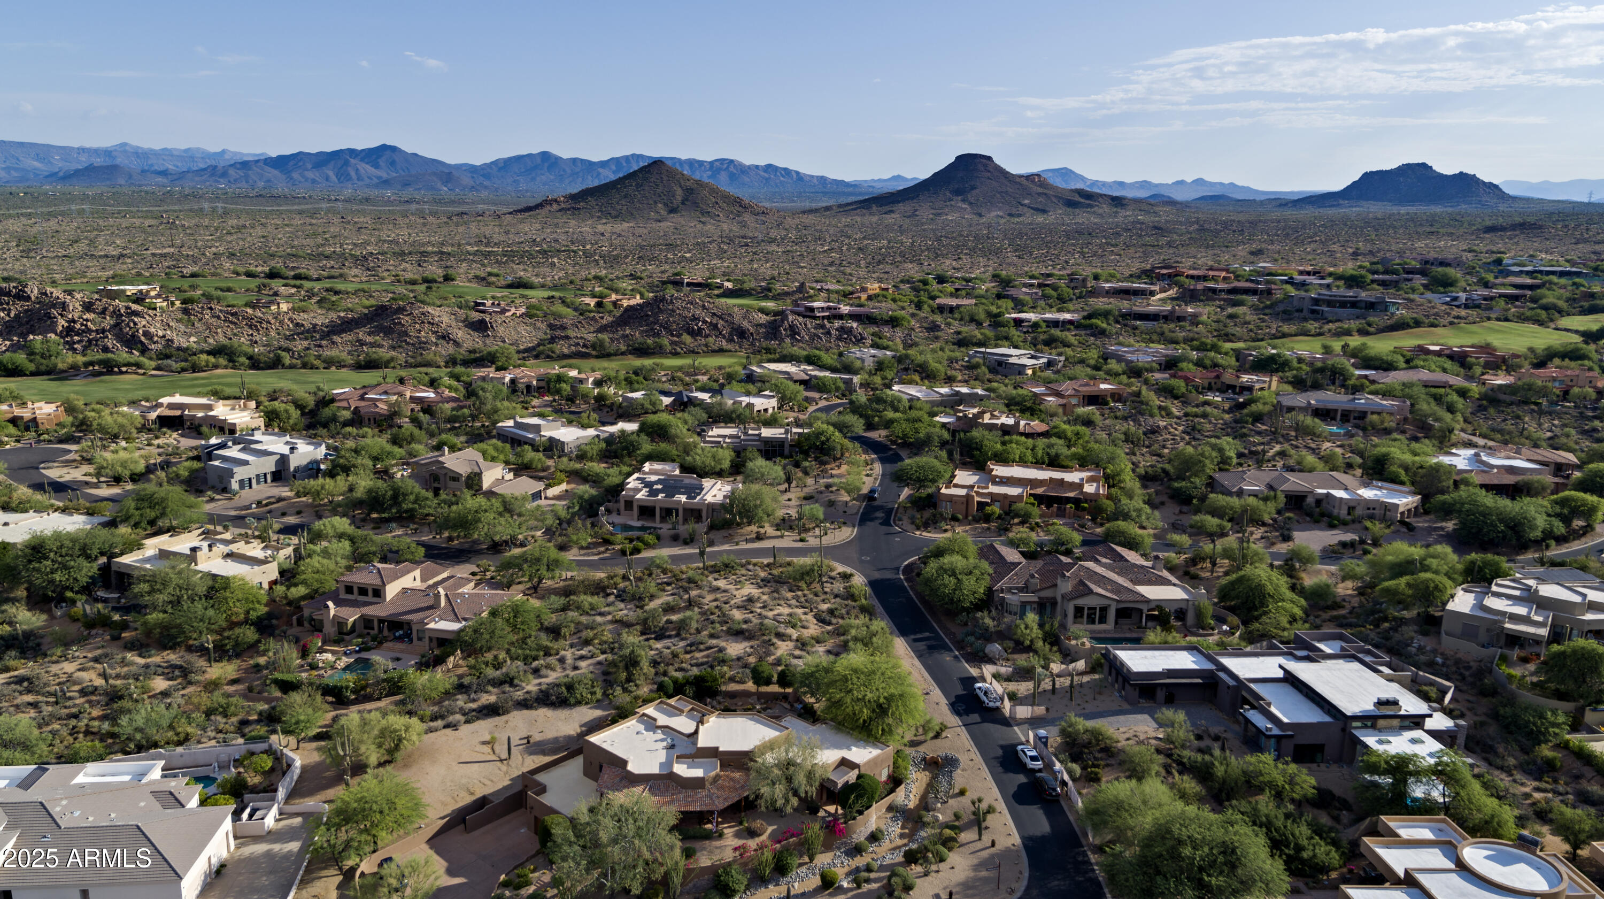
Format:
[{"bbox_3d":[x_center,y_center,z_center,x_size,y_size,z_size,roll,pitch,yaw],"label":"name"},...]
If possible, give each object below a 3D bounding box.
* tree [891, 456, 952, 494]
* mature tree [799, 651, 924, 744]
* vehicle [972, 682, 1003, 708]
[{"bbox_3d":[27.000,5.850,229.170,13.200,7.600,12.000,0,14,0],"label":"tree"},{"bbox_3d":[7.430,31.300,126.790,15.000,9.000,13.000,0,14,0],"label":"mature tree"},{"bbox_3d":[25.950,34.280,142.360,1.970,1.850,5.500,-3,15,-12],"label":"vehicle"}]

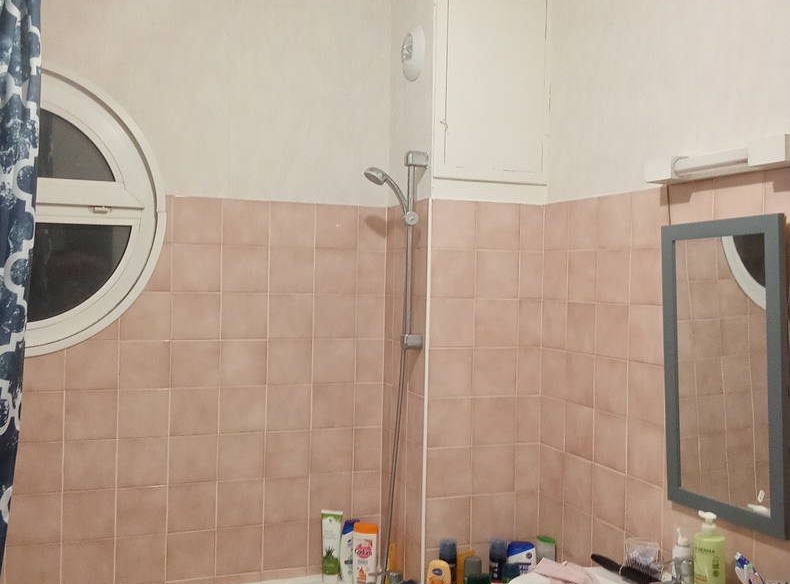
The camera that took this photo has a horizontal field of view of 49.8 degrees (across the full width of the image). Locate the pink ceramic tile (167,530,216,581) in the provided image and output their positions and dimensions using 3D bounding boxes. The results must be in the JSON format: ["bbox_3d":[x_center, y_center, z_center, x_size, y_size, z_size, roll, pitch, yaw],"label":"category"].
[{"bbox_3d":[-0.643,0.835,2.694,0.150,0.150,0.010,1,1,-21],"label":"pink ceramic tile"}]

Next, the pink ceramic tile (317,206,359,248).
[{"bbox_3d":[-0.196,-0.217,2.847,0.150,0.143,0.010,1,1,-21],"label":"pink ceramic tile"}]

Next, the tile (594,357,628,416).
[{"bbox_3d":[0.600,0.261,2.348,0.009,0.149,0.149,1,1,-21],"label":"tile"}]

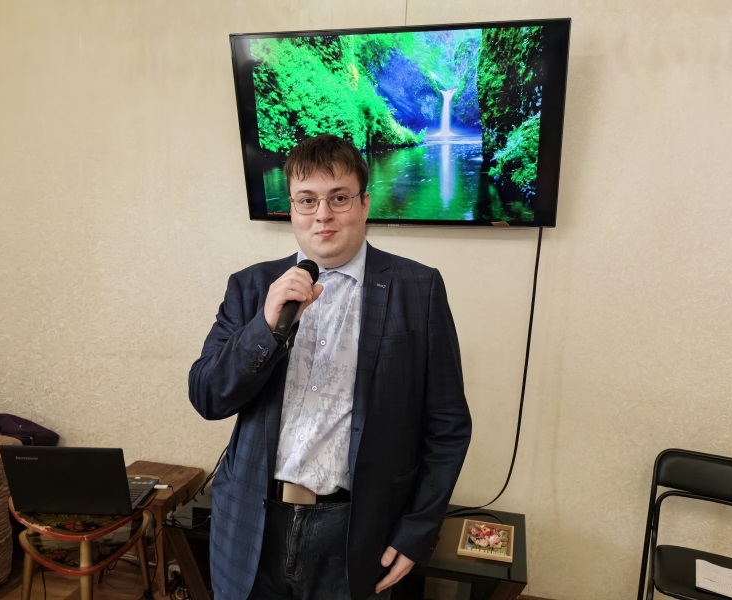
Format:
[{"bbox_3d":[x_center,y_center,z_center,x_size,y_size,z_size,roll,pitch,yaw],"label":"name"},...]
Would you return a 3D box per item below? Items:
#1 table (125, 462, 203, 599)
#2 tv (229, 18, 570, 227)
[{"bbox_3d":[-0.894,0.940,2.596,0.338,0.405,0.300,3,8,13],"label":"table"},{"bbox_3d":[0.098,-0.594,2.180,1.130,0.656,0.060,3,23,13],"label":"tv"}]

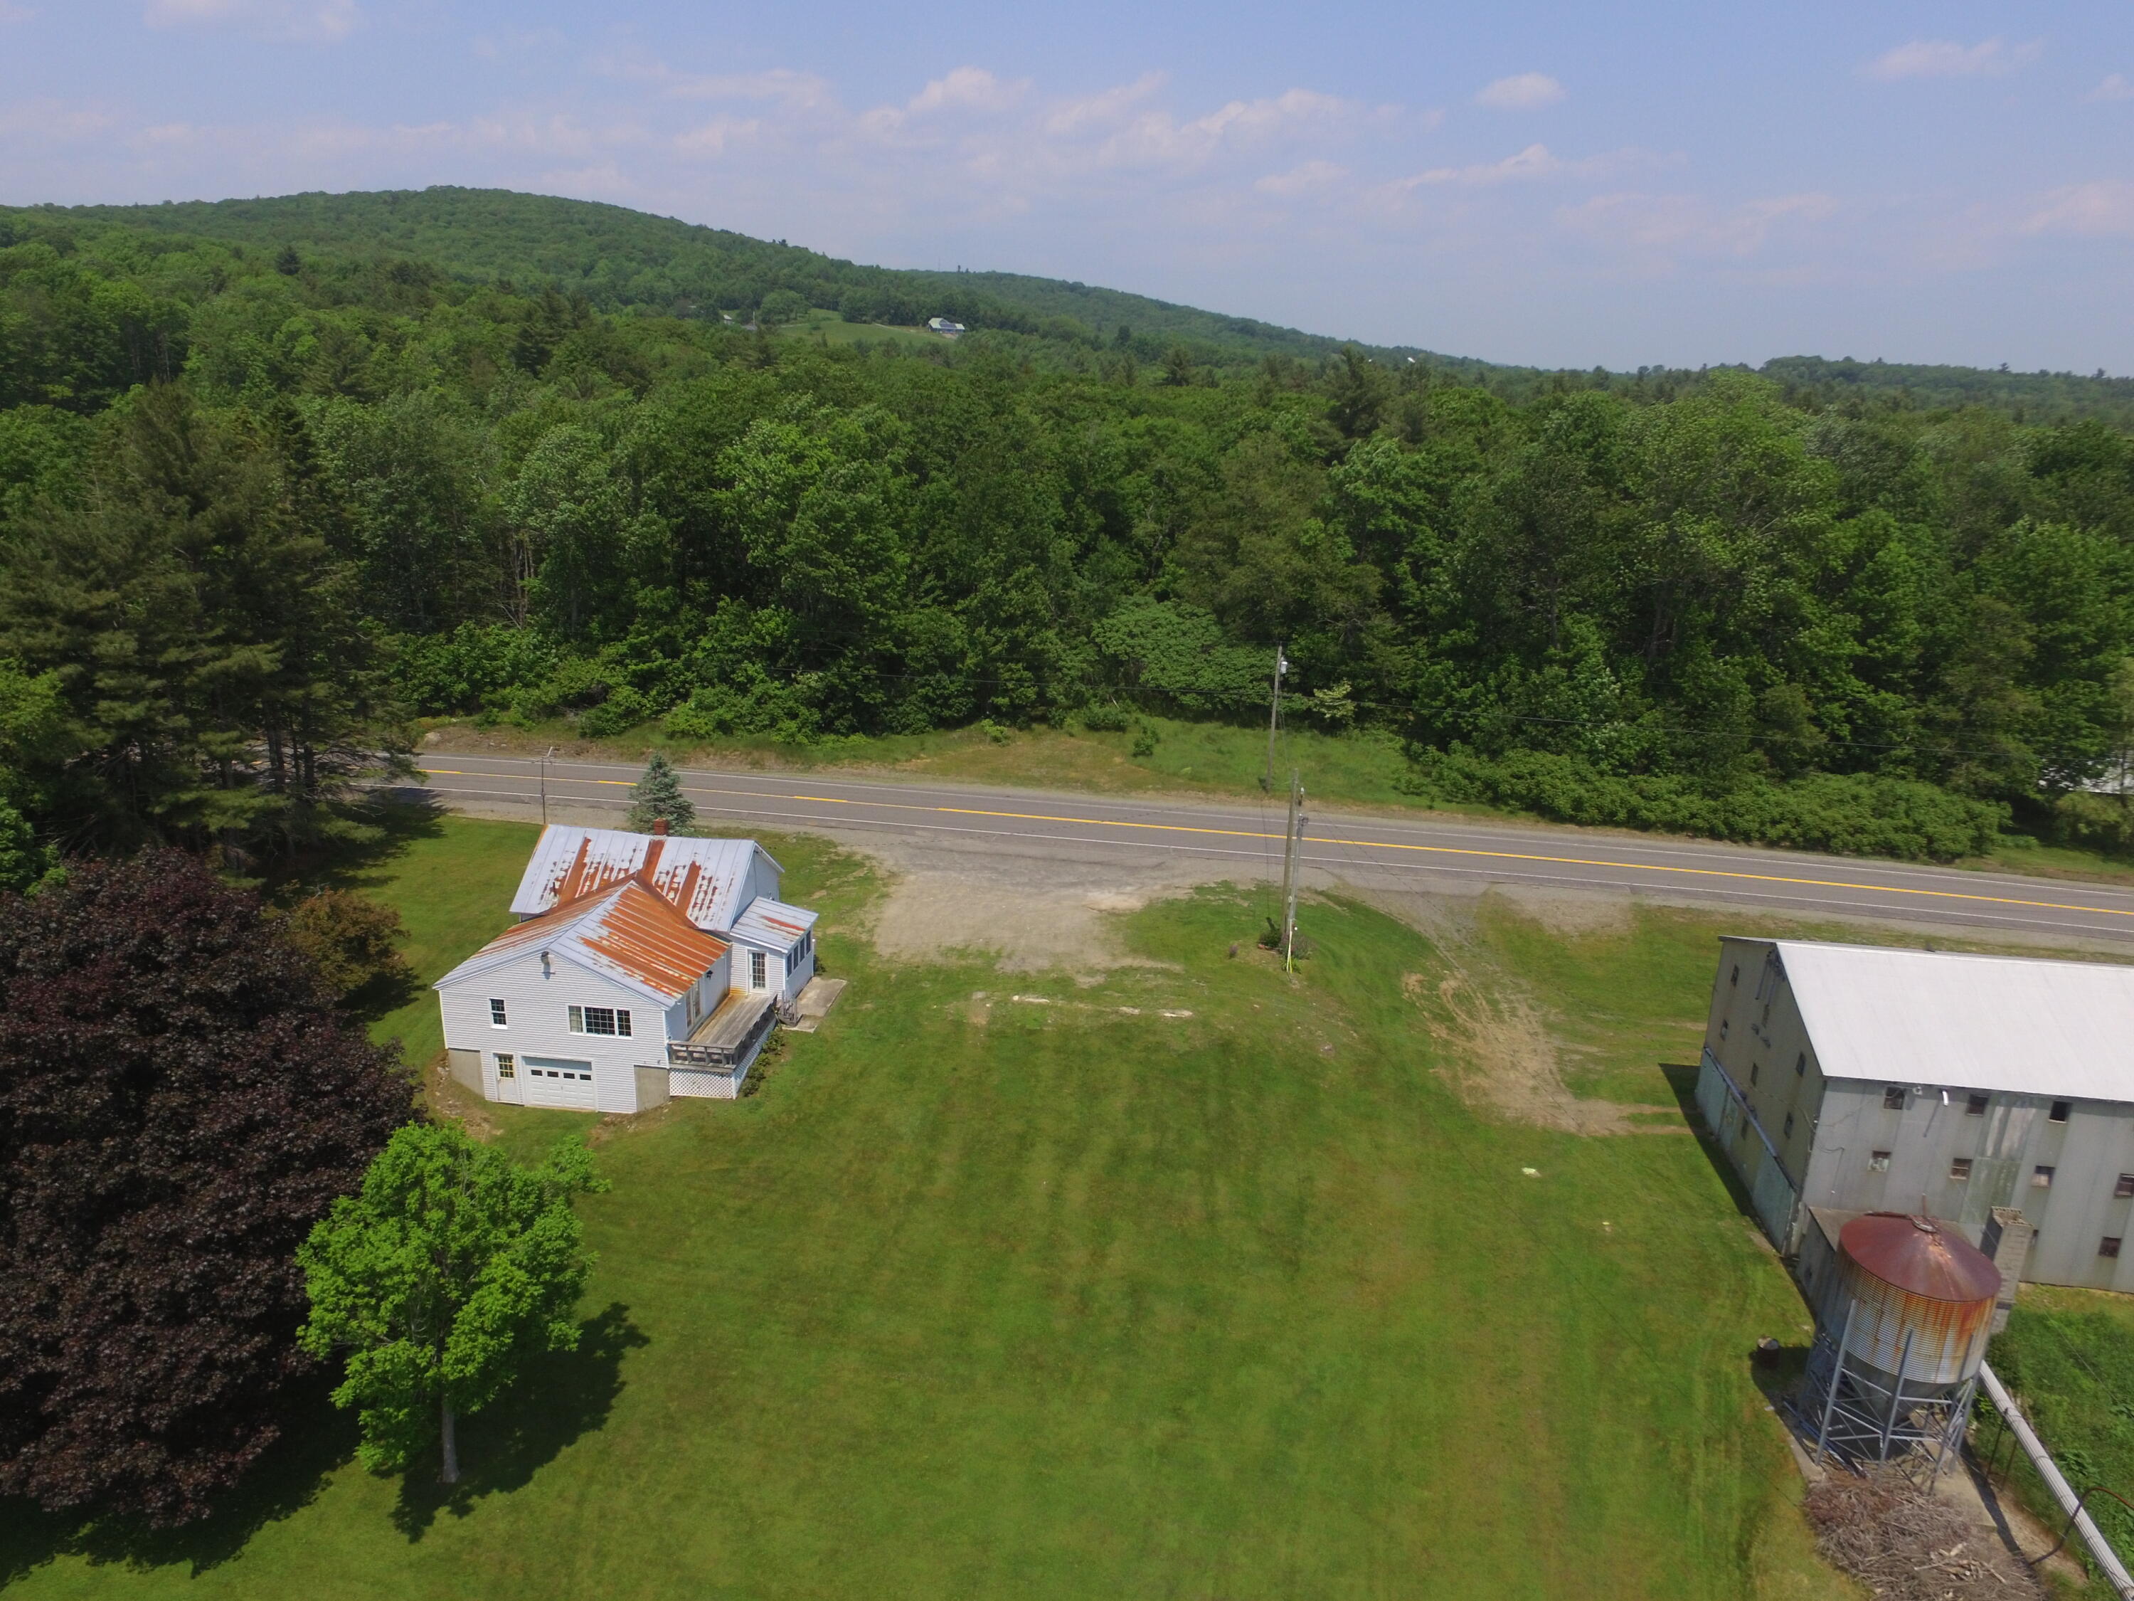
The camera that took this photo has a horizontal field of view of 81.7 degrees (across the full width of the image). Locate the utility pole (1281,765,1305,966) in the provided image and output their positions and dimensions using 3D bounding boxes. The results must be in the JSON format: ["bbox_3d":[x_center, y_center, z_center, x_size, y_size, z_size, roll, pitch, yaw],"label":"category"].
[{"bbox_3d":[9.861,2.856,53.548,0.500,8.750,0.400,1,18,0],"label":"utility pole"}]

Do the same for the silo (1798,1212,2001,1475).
[{"bbox_3d":[22.521,14.627,33.504,3.650,7.000,3.650,1,18,0],"label":"silo"}]

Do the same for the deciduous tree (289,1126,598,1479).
[{"bbox_3d":[-15.663,13.271,31.545,7.100,9.700,7.100,1,18,0],"label":"deciduous tree"}]

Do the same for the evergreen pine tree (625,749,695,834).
[{"bbox_3d":[-21.627,-0.278,64.733,3.720,4.960,3.720,1,18,0],"label":"evergreen pine tree"}]

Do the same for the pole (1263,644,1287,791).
[{"bbox_3d":[12.142,-4.655,71.463,0.600,8.650,0.450,1,18,0],"label":"pole"}]

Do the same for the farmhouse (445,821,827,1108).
[{"bbox_3d":[-17.675,6.228,51.905,12.530,7.780,13.340,3,18,7],"label":"farmhouse"}]

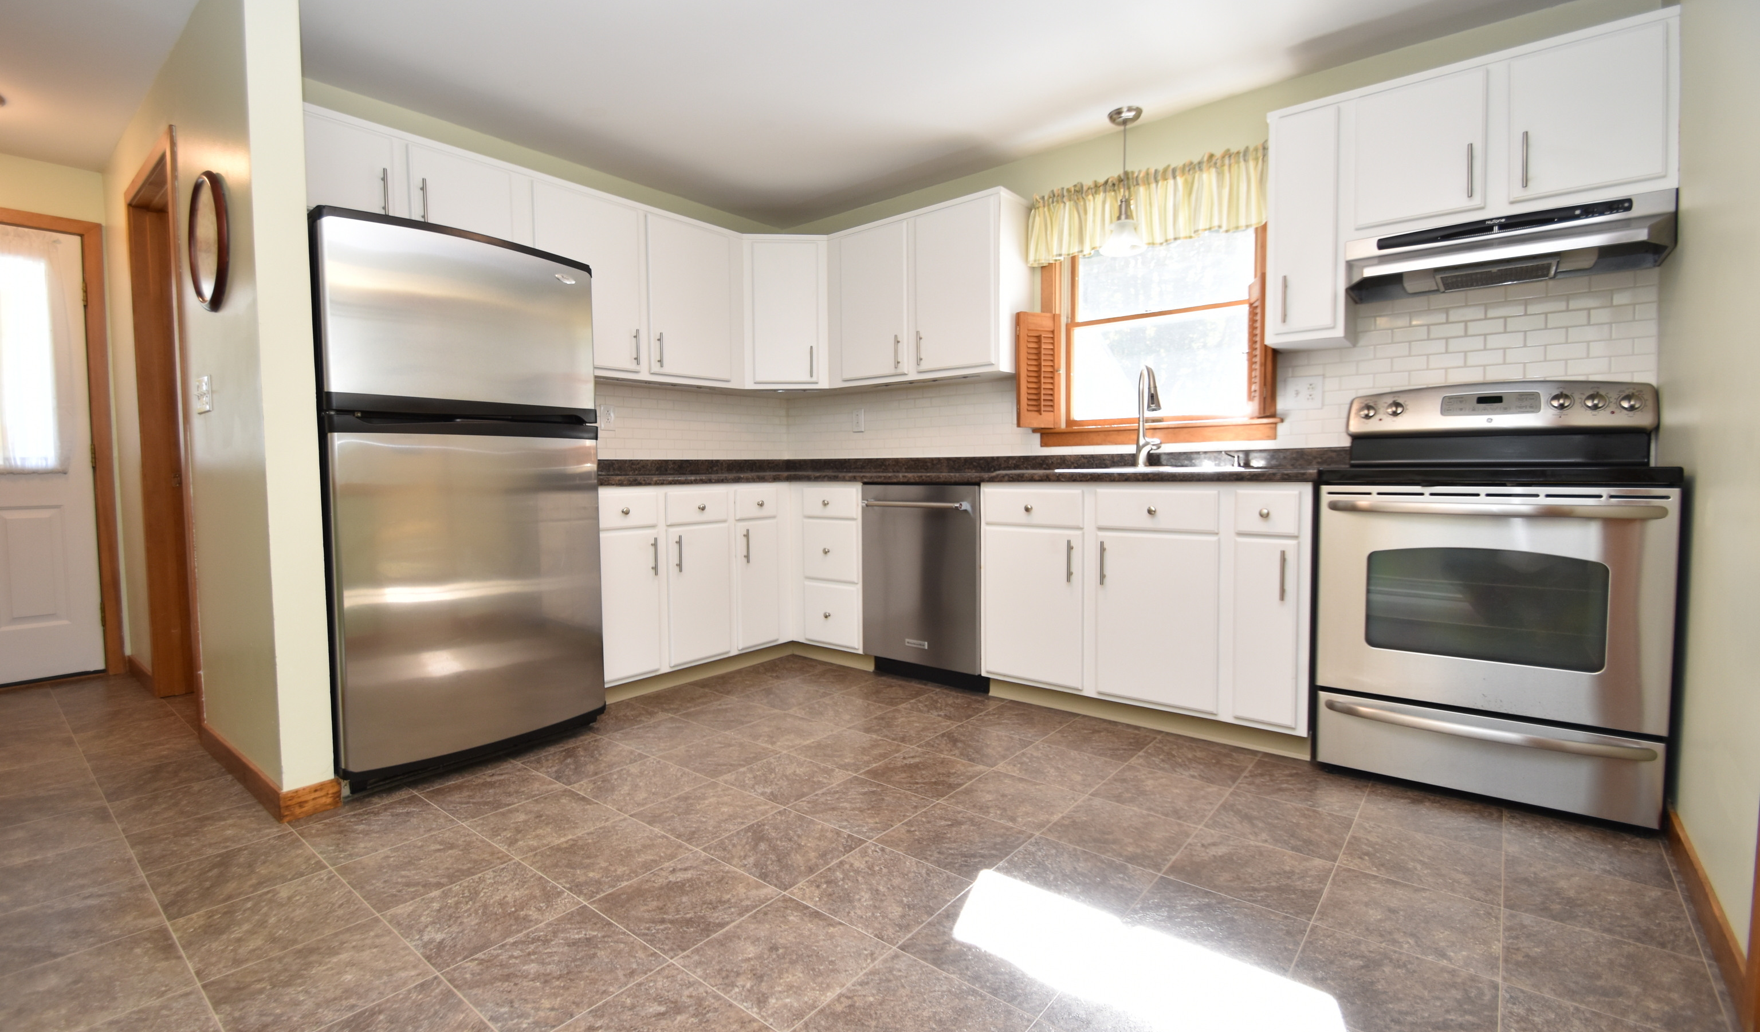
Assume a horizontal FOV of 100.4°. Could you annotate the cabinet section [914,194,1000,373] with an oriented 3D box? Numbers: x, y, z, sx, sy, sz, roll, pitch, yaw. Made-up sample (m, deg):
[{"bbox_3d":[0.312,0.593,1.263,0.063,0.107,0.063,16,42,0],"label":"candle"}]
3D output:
[{"bbox_3d":[0.432,-1.036,3.441,0.445,0.735,0.325,2,4,38],"label":"cabinet section"}]

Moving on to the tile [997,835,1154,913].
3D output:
[{"bbox_3d":[0.434,0.838,1.688,0.305,0.010,0.300,2,4,38],"label":"tile"}]

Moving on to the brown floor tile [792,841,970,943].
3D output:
[{"bbox_3d":[0.003,0.842,1.648,0.306,0.010,0.300,2,4,38],"label":"brown floor tile"}]

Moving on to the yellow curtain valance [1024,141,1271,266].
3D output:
[{"bbox_3d":[1.097,-1.288,3.098,1.025,0.320,0.080,2,3,38],"label":"yellow curtain valance"}]

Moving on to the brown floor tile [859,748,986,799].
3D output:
[{"bbox_3d":[0.138,0.803,2.291,0.304,0.010,0.300,2,4,39],"label":"brown floor tile"}]

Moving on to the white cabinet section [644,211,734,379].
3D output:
[{"bbox_3d":[-1.004,-1.027,3.580,0.325,0.735,0.480,2,4,38],"label":"white cabinet section"}]

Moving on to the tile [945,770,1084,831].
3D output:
[{"bbox_3d":[0.379,0.811,2.094,0.304,0.010,0.300,2,4,39],"label":"tile"}]

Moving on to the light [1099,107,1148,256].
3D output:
[{"bbox_3d":[0.986,-1.339,2.955,0.187,0.556,0.187,2,4,39],"label":"light"}]

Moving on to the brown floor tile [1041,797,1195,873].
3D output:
[{"bbox_3d":[0.627,0.825,1.900,0.303,0.015,0.299,2,3,39],"label":"brown floor tile"}]

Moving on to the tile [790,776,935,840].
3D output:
[{"bbox_3d":[-0.049,0.816,2.061,0.304,0.010,0.300,2,4,39],"label":"tile"}]

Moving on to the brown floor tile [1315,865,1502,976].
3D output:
[{"bbox_3d":[1.089,0.828,1.512,0.298,0.010,0.298,2,4,39],"label":"brown floor tile"}]

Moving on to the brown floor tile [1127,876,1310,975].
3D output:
[{"bbox_3d":[0.662,0.833,1.473,0.300,0.010,0.293,2,4,39],"label":"brown floor tile"}]

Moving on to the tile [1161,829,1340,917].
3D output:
[{"bbox_3d":[0.845,0.813,1.689,0.301,0.010,0.298,2,3,38],"label":"tile"}]

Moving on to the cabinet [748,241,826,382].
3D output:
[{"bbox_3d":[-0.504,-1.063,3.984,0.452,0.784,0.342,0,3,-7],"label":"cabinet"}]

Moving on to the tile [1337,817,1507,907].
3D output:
[{"bbox_3d":[1.298,0.827,1.758,0.303,0.015,0.299,2,3,39],"label":"tile"}]

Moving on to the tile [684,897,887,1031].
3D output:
[{"bbox_3d":[-0.182,0.850,1.409,0.303,0.015,0.299,2,3,39],"label":"tile"}]

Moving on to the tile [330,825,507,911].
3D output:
[{"bbox_3d":[-1.077,0.830,1.737,0.302,0.010,0.295,2,4,39],"label":"tile"}]

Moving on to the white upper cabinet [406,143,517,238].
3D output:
[{"bbox_3d":[-1.673,-1.137,2.822,0.323,0.414,0.364,2,4,40],"label":"white upper cabinet"}]

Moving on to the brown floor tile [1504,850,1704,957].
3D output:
[{"bbox_3d":[1.532,0.833,1.578,0.303,0.015,0.299,2,3,39],"label":"brown floor tile"}]

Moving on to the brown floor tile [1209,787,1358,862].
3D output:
[{"bbox_3d":[1.029,0.803,1.920,0.301,0.010,0.297,2,3,38],"label":"brown floor tile"}]

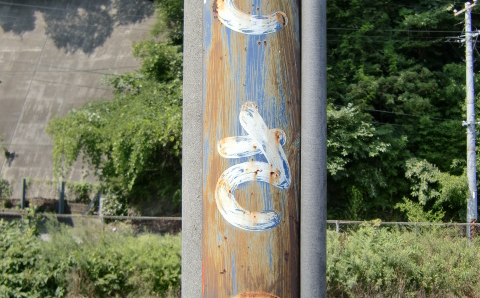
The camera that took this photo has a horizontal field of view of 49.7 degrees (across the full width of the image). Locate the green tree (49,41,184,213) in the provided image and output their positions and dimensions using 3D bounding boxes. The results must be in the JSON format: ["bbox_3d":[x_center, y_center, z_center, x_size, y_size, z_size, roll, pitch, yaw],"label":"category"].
[{"bbox_3d":[-4.100,-0.660,17.800,4.900,6.000,4.200,0,-1,0],"label":"green tree"}]

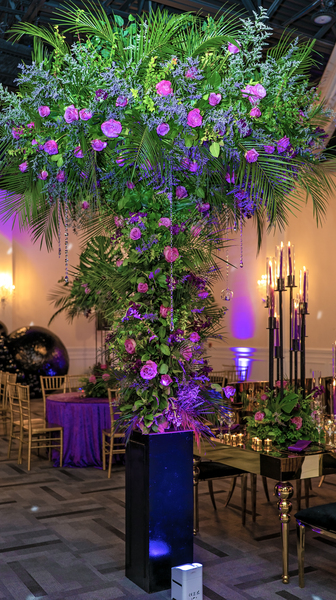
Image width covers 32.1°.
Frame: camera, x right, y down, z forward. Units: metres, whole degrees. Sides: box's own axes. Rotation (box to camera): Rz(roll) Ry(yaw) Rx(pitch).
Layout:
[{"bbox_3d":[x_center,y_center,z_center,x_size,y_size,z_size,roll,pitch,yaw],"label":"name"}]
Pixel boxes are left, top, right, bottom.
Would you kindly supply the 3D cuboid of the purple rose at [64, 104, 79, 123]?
[{"bbox_3d":[-0.492,-0.949,2.980,0.074,0.095,0.070,0,-2,7],"label":"purple rose"}]

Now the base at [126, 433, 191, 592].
[{"bbox_3d":[-0.055,1.258,3.609,0.302,0.906,0.302,2,-5,-30],"label":"base"}]

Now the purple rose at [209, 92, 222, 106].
[{"bbox_3d":[0.280,-1.185,3.457,0.077,0.074,0.064,1,-4,-17],"label":"purple rose"}]

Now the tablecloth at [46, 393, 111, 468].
[{"bbox_3d":[-0.780,1.619,7.450,1.620,0.757,1.620,0,-4,0],"label":"tablecloth"}]

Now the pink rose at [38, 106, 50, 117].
[{"bbox_3d":[-0.661,-1.007,3.120,0.064,0.064,0.060,0,-2,11],"label":"pink rose"}]

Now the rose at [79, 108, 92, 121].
[{"bbox_3d":[-0.439,-0.986,3.100,0.072,0.066,0.064,-1,-3,17],"label":"rose"}]

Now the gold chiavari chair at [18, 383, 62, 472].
[{"bbox_3d":[-1.440,1.419,6.639,0.420,0.920,0.400,2,-4,-28],"label":"gold chiavari chair"}]

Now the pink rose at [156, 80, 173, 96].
[{"bbox_3d":[-0.022,-1.233,3.401,0.096,0.084,0.077,0,-4,0],"label":"pink rose"}]

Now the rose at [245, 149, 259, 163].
[{"bbox_3d":[0.444,-0.768,3.100,0.072,0.072,0.066,1,-4,-24],"label":"rose"}]

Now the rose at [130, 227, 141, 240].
[{"bbox_3d":[-0.197,-0.403,3.560,0.070,0.079,0.064,-1,-4,17],"label":"rose"}]

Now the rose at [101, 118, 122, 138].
[{"bbox_3d":[-0.276,-0.842,2.870,0.103,0.093,0.080,0,-2,3],"label":"rose"}]

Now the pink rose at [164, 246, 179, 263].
[{"bbox_3d":[0.021,-0.257,3.300,0.085,0.093,0.075,0,-2,-5],"label":"pink rose"}]

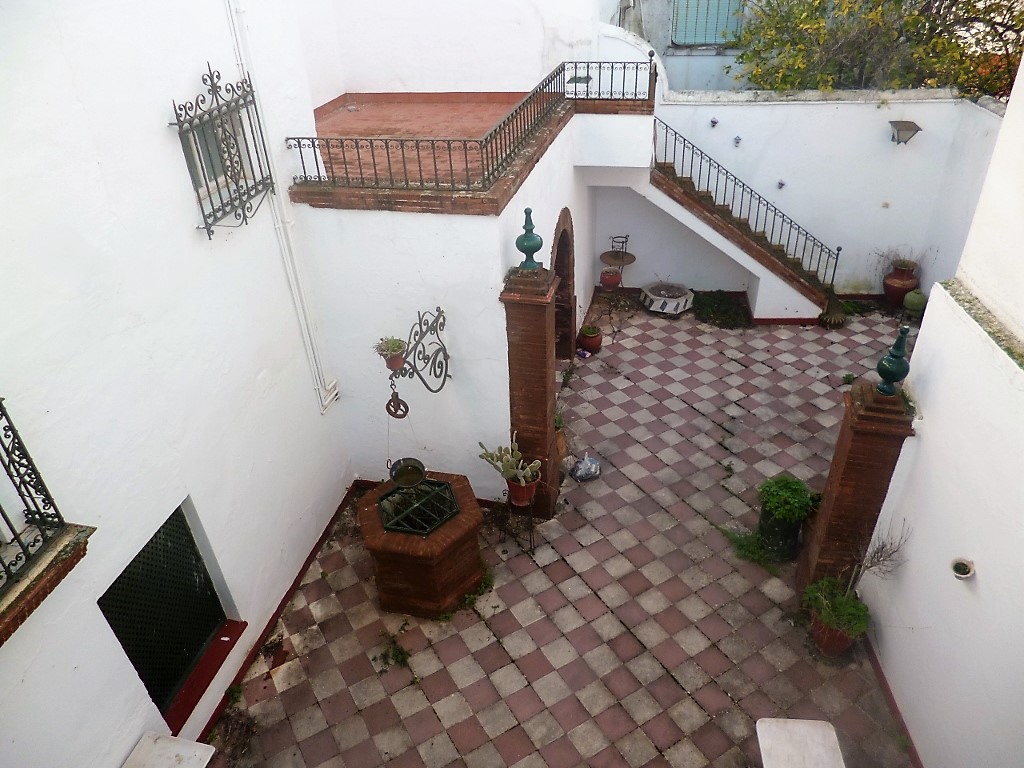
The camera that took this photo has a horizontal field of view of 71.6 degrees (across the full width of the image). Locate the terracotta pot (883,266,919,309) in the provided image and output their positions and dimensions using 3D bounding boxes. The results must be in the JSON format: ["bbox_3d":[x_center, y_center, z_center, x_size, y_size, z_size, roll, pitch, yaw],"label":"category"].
[{"bbox_3d":[6.341,-1.611,11.606,0.506,0.696,0.506,16,37,26],"label":"terracotta pot"}]

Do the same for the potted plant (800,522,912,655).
[{"bbox_3d":[2.647,1.646,5.591,0.562,1.225,0.438,7,34,14],"label":"potted plant"}]

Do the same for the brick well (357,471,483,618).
[{"bbox_3d":[-0.873,1.568,7.059,1.240,0.854,1.074,2,33,8],"label":"brick well"}]

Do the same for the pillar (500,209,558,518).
[{"bbox_3d":[0.211,-0.092,6.646,0.445,3.178,0.438,7,34,14],"label":"pillar"}]

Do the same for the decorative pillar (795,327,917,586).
[{"bbox_3d":[2.765,0.738,5.633,0.445,2.700,0.450,7,34,14],"label":"decorative pillar"}]

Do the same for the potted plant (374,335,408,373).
[{"bbox_3d":[-0.897,-0.191,5.357,0.237,0.212,0.237,7,34,14],"label":"potted plant"}]

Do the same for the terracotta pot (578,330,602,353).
[{"bbox_3d":[1.129,-0.663,10.137,0.335,0.295,0.335,-2,33,1],"label":"terracotta pot"}]

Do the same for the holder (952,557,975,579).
[{"bbox_3d":[2.753,1.140,4.348,0.138,0.110,0.133,1,33,5],"label":"holder"}]

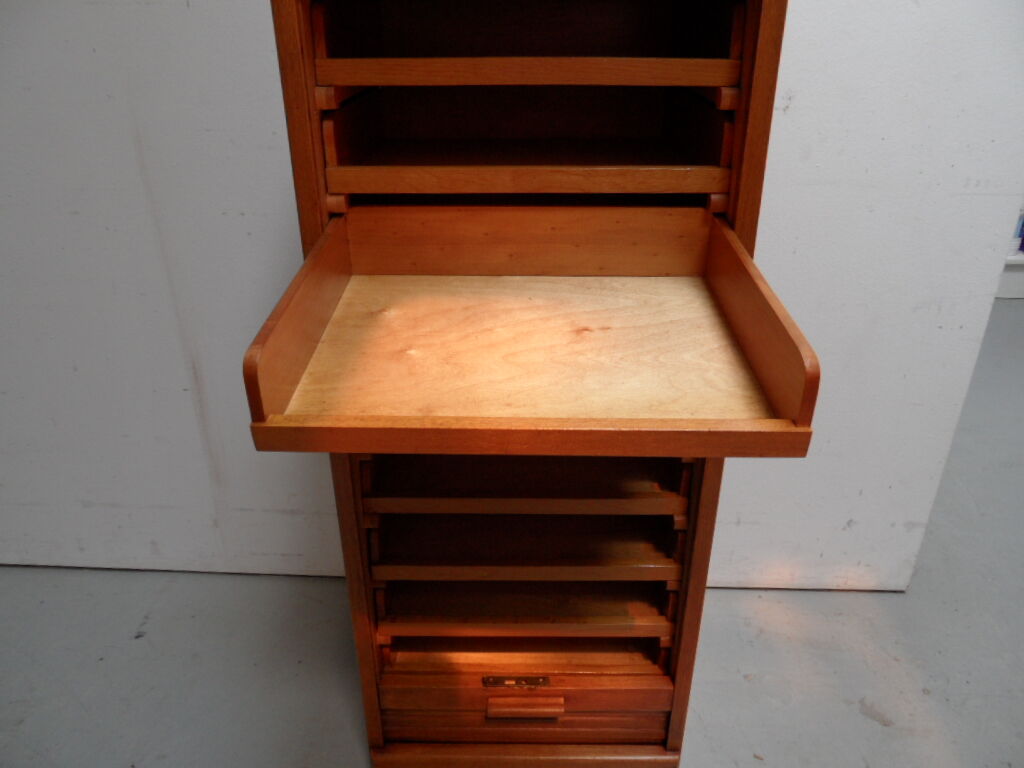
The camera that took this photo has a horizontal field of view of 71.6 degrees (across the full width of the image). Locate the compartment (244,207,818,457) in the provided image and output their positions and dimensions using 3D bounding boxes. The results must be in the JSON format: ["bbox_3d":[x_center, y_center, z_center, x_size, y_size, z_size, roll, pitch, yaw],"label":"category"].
[{"bbox_3d":[0.016,-0.064,0.634,0.400,0.079,0.320,0,34,1],"label":"compartment"}]

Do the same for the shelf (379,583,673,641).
[{"bbox_3d":[0.019,0.237,1.089,0.400,0.091,0.312,0,25,0],"label":"shelf"}]

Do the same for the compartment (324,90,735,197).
[{"bbox_3d":[0.017,-0.301,0.837,0.400,0.093,0.312,0,25,0],"label":"compartment"}]

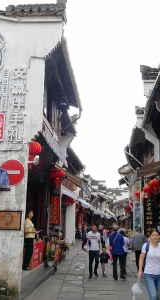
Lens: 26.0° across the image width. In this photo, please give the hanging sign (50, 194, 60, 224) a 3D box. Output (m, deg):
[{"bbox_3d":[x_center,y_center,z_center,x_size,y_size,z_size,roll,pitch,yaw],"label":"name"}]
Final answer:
[{"bbox_3d":[-0.960,2.402,13.804,0.385,1.150,0.040,1,-12,0],"label":"hanging sign"}]

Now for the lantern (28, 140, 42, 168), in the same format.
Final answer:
[{"bbox_3d":[-1.333,0.152,9.588,0.550,0.770,0.550,1,-12,0],"label":"lantern"}]

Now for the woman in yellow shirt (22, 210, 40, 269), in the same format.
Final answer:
[{"bbox_3d":[-1.300,2.451,9.390,0.480,1.620,0.450,-3,-13,17],"label":"woman in yellow shirt"}]

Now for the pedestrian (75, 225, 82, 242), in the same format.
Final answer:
[{"bbox_3d":[-0.111,7.167,29.652,0.500,1.580,0.400,3,-13,-11],"label":"pedestrian"}]

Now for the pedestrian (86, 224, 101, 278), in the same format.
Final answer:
[{"bbox_3d":[0.463,3.376,11.545,0.520,1.685,0.380,1,-12,0],"label":"pedestrian"}]

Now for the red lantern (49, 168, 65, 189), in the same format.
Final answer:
[{"bbox_3d":[-0.853,1.137,13.571,0.560,0.755,0.560,1,-12,0],"label":"red lantern"}]

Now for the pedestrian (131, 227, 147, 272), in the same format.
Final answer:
[{"bbox_3d":[2.264,3.784,13.304,0.570,1.657,0.380,0,-12,5],"label":"pedestrian"}]

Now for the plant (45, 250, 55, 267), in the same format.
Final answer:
[{"bbox_3d":[-1.088,3.897,12.451,0.380,0.570,0.380,2,-12,-6],"label":"plant"}]

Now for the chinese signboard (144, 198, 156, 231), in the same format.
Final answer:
[{"bbox_3d":[3.785,3.608,18.669,0.620,2.100,0.100,-1,-12,5],"label":"chinese signboard"}]

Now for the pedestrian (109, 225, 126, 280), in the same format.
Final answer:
[{"bbox_3d":[1.202,3.273,11.110,0.560,1.688,0.380,0,-12,5],"label":"pedestrian"}]

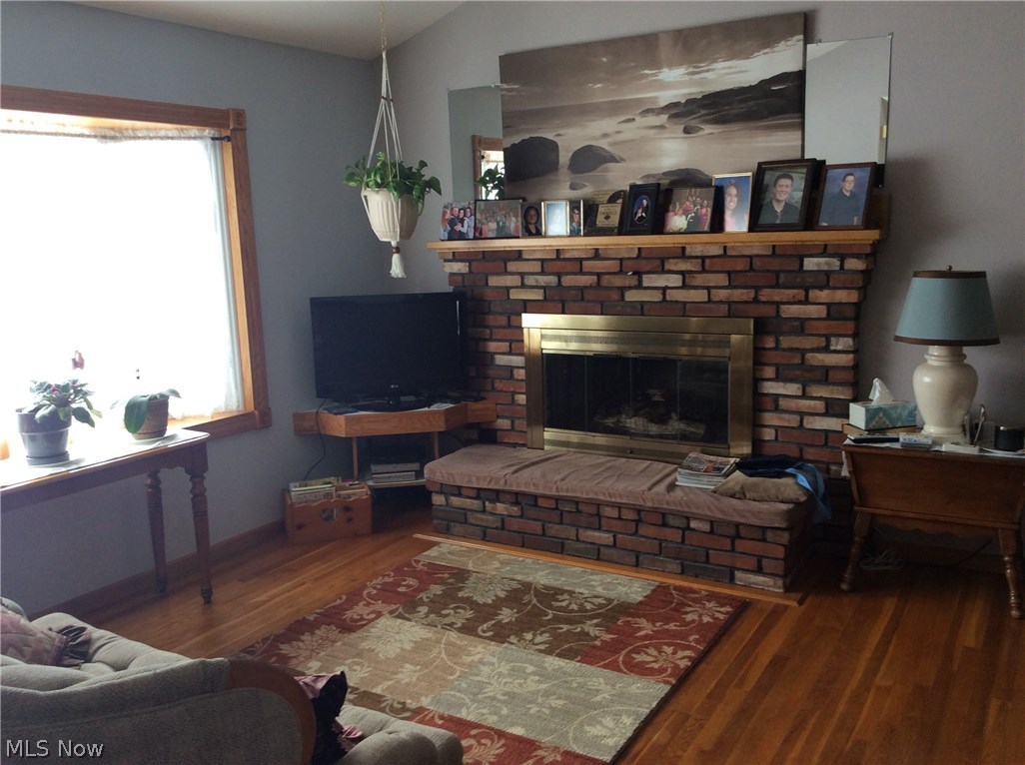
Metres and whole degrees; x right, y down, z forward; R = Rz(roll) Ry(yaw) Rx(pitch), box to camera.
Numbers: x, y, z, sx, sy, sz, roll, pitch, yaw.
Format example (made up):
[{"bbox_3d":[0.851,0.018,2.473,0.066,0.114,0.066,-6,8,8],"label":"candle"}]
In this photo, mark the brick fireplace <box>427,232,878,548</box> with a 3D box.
[{"bbox_3d":[0.524,0.054,4.478,2.252,1.465,0.605,4,11,31],"label":"brick fireplace"}]

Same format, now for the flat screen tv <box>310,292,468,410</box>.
[{"bbox_3d":[-0.645,-0.168,5.001,0.800,0.585,0.200,-3,10,-6],"label":"flat screen tv"}]

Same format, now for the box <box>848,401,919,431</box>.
[{"bbox_3d":[1.561,0.137,3.986,0.238,0.093,0.122,-4,10,-11],"label":"box"}]

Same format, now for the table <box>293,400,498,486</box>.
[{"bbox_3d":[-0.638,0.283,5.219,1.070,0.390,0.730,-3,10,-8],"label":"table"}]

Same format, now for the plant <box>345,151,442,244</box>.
[{"bbox_3d":[-0.530,-0.811,4.149,0.420,0.387,0.390,-3,10,-7],"label":"plant"}]

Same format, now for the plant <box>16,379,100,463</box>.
[{"bbox_3d":[-1.744,0.146,3.636,0.295,0.320,0.270,-7,11,-26],"label":"plant"}]

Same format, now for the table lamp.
[{"bbox_3d":[1.733,-0.109,3.791,0.420,0.695,0.420,4,11,31],"label":"table lamp"}]

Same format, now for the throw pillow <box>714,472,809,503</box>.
[{"bbox_3d":[1.091,0.431,4.052,0.400,0.100,0.340,3,11,27],"label":"throw pillow"}]

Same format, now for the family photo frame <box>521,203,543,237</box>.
[{"bbox_3d":[0.098,-0.811,4.732,0.130,0.178,0.030,4,6,31],"label":"family photo frame"}]

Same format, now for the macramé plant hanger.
[{"bbox_3d":[-0.543,-1.041,4.110,0.270,1.161,0.260,-3,10,-7],"label":"macramé plant hanger"}]

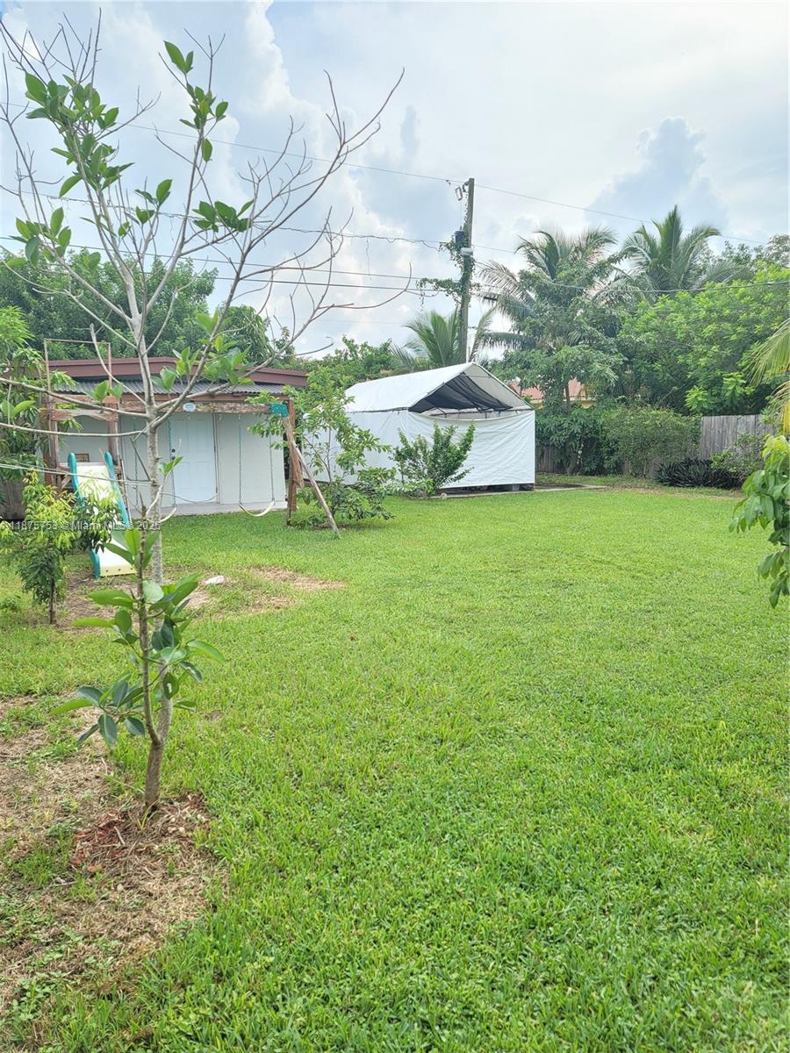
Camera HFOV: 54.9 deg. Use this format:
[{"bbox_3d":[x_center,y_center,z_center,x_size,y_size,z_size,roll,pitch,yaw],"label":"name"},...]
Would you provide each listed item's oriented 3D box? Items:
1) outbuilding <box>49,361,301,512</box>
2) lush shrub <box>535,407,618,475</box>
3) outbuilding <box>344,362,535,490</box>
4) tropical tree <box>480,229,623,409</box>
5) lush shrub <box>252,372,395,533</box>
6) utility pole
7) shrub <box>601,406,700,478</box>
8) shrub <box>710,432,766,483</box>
[{"bbox_3d":[-4.613,-1.924,16.033,4.920,2.929,4.600,-5,8,-25],"label":"outbuilding"},{"bbox_3d":[5.543,-2.607,23.225,2.433,2.025,1.900,-1,7,0],"label":"lush shrub"},{"bbox_3d":[0.330,-2.435,19.441,3.239,2.866,6.318,-5,8,-26],"label":"outbuilding"},{"bbox_3d":[5.687,-6.423,27.420,5.213,8.516,5.200,-1,7,0],"label":"tropical tree"},{"bbox_3d":[-1.181,-1.241,12.110,2.129,2.432,2.100,-1,7,0],"label":"lush shrub"},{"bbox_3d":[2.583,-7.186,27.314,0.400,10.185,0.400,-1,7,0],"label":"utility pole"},{"bbox_3d":[7.375,-2.432,21.859,2.625,1.950,2.000,-1,7,0],"label":"shrub"},{"bbox_3d":[8.737,-1.770,19.287,1.304,1.237,1.200,-1,7,0],"label":"shrub"}]

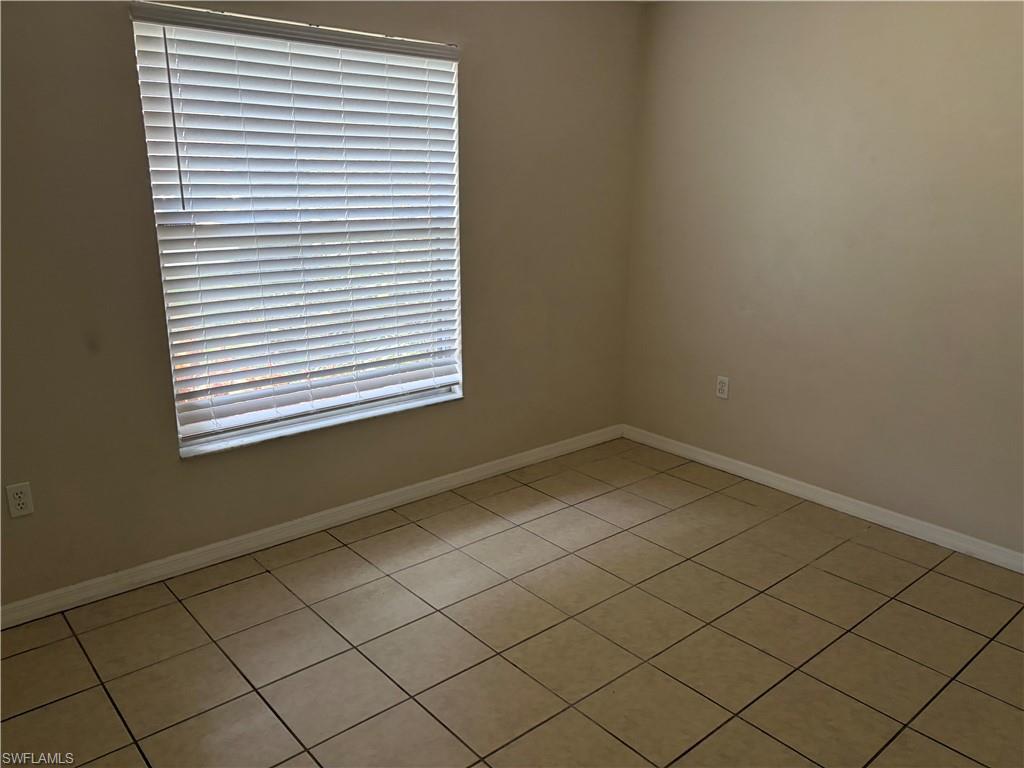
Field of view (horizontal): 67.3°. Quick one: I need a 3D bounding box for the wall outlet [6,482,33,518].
[{"bbox_3d":[-1.678,0.397,2.627,0.071,0.114,0.008,-12,19,-39],"label":"wall outlet"}]

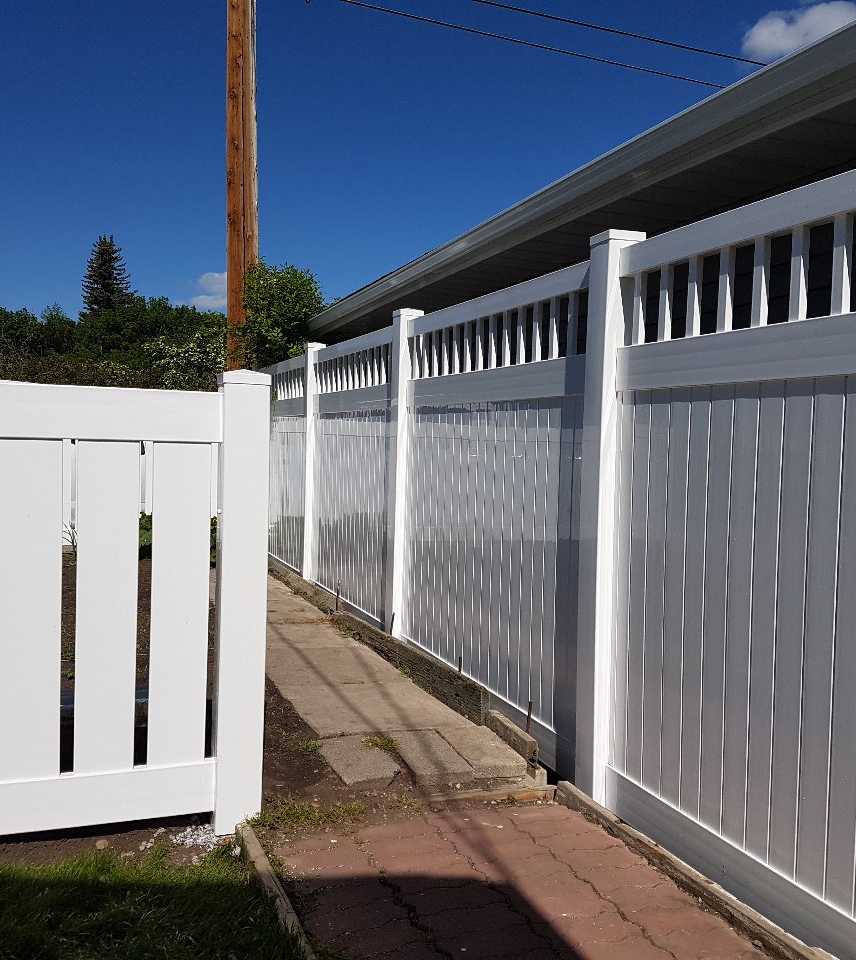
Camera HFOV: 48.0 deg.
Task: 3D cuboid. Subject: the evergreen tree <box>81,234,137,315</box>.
[{"bbox_3d":[-18.818,-8.040,56.287,4.600,12.480,4.600,0,3,-19],"label":"evergreen tree"}]

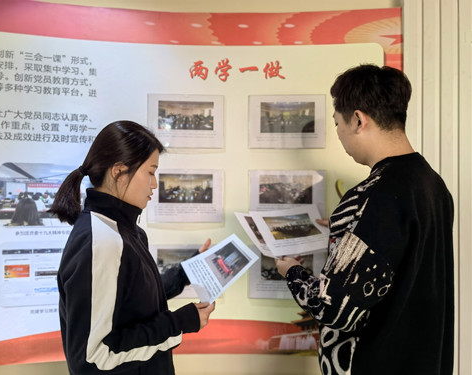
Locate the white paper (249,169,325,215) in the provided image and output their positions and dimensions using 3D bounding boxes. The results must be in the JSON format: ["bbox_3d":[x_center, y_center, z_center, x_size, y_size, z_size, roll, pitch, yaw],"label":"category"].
[{"bbox_3d":[0.203,0.038,1.528,0.297,0.210,0.008,0,0,3],"label":"white paper"}]

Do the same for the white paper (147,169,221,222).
[{"bbox_3d":[-0.198,0.035,1.540,0.297,0.210,0.008,0,0,-4],"label":"white paper"}]

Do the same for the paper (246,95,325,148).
[{"bbox_3d":[0.203,-0.257,1.528,0.297,0.210,0.008,0,0,3],"label":"paper"}]

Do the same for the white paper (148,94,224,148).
[{"bbox_3d":[-0.197,-0.260,1.540,0.297,0.210,0.008,0,0,-4],"label":"white paper"}]

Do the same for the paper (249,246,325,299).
[{"bbox_3d":[0.204,0.331,1.528,0.297,0.210,0.008,0,0,3],"label":"paper"}]

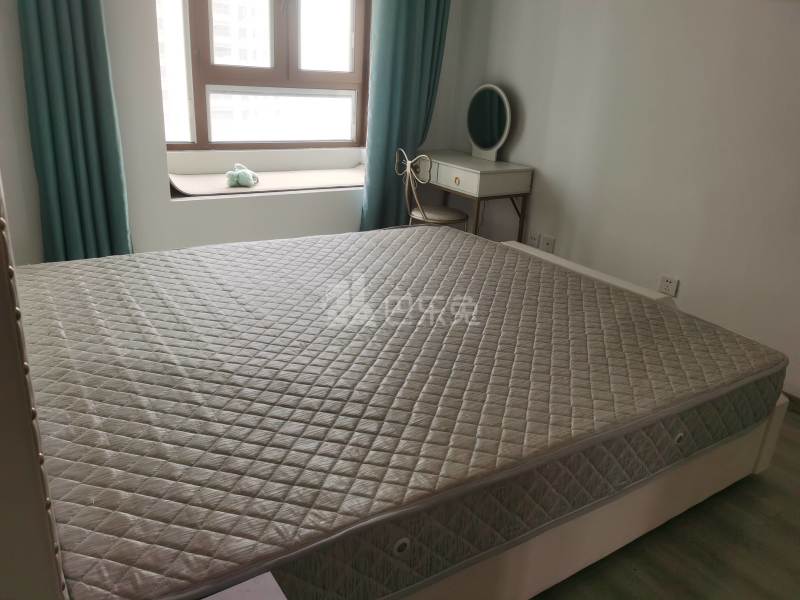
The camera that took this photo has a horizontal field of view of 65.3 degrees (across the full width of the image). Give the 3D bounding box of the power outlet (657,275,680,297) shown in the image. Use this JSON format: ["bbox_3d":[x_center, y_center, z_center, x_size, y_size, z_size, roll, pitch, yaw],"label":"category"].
[{"bbox_3d":[1.276,-0.068,2.973,0.012,0.086,0.086,-10,24,-32],"label":"power outlet"}]

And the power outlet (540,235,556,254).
[{"bbox_3d":[0.844,-0.318,3.572,0.012,0.086,0.086,-10,24,-32],"label":"power outlet"}]

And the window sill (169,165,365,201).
[{"bbox_3d":[-0.764,-0.723,3.903,1.470,0.050,0.650,-10,24,-32],"label":"window sill"}]

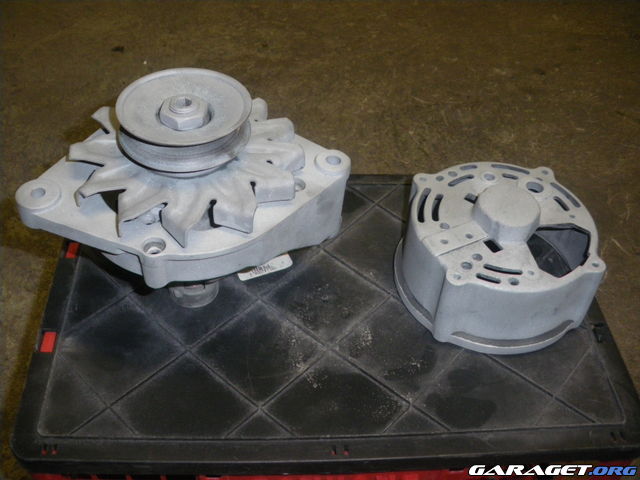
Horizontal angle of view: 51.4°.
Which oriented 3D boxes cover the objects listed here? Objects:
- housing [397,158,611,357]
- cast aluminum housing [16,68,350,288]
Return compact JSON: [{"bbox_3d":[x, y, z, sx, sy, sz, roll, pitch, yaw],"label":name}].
[{"bbox_3d":[0.123,0.002,0.461,0.134,0.076,0.134,-4,48,-8],"label":"housing"},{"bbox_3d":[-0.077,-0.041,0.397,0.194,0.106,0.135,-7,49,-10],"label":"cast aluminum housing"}]

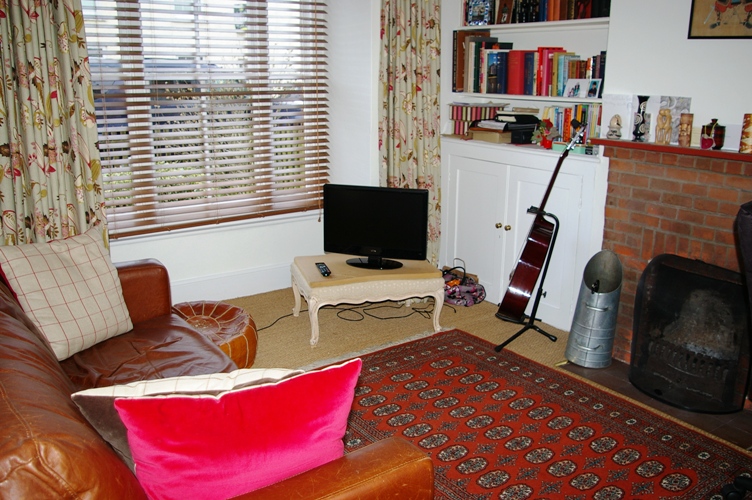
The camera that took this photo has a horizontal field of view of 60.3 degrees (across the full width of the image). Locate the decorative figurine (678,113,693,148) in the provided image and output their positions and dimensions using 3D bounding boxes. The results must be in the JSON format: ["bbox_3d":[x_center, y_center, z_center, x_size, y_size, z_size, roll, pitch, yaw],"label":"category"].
[{"bbox_3d":[1.247,-0.478,2.592,0.053,0.132,0.050,13,20,38],"label":"decorative figurine"}]

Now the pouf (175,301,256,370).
[{"bbox_3d":[-0.796,0.415,2.967,0.500,0.270,0.500,-5,16,-16],"label":"pouf"}]

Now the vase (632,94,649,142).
[{"bbox_3d":[1.124,-0.555,2.745,0.060,0.190,0.055,12,20,36],"label":"vase"}]

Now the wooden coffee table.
[{"bbox_3d":[-0.053,0.237,3.477,0.710,0.326,0.500,-4,16,-15],"label":"wooden coffee table"}]

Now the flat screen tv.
[{"bbox_3d":[-0.005,-0.127,3.405,0.572,0.414,0.190,4,16,15],"label":"flat screen tv"}]

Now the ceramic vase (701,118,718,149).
[{"bbox_3d":[1.341,-0.460,2.570,0.084,0.124,0.084,-10,19,-36],"label":"ceramic vase"}]

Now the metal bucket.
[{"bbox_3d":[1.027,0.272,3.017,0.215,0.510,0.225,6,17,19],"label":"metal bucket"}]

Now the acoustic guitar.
[{"bbox_3d":[0.840,-0.120,3.164,0.125,1.030,0.385,21,21,12],"label":"acoustic guitar"}]

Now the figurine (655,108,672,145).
[{"bbox_3d":[1.191,-0.506,2.664,0.062,0.145,0.045,12,20,37],"label":"figurine"}]

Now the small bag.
[{"bbox_3d":[0.519,0.195,3.803,0.200,0.220,0.280,-11,19,-34],"label":"small bag"}]

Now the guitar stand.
[{"bbox_3d":[0.772,0.121,3.256,0.330,0.670,0.400,5,17,18],"label":"guitar stand"}]

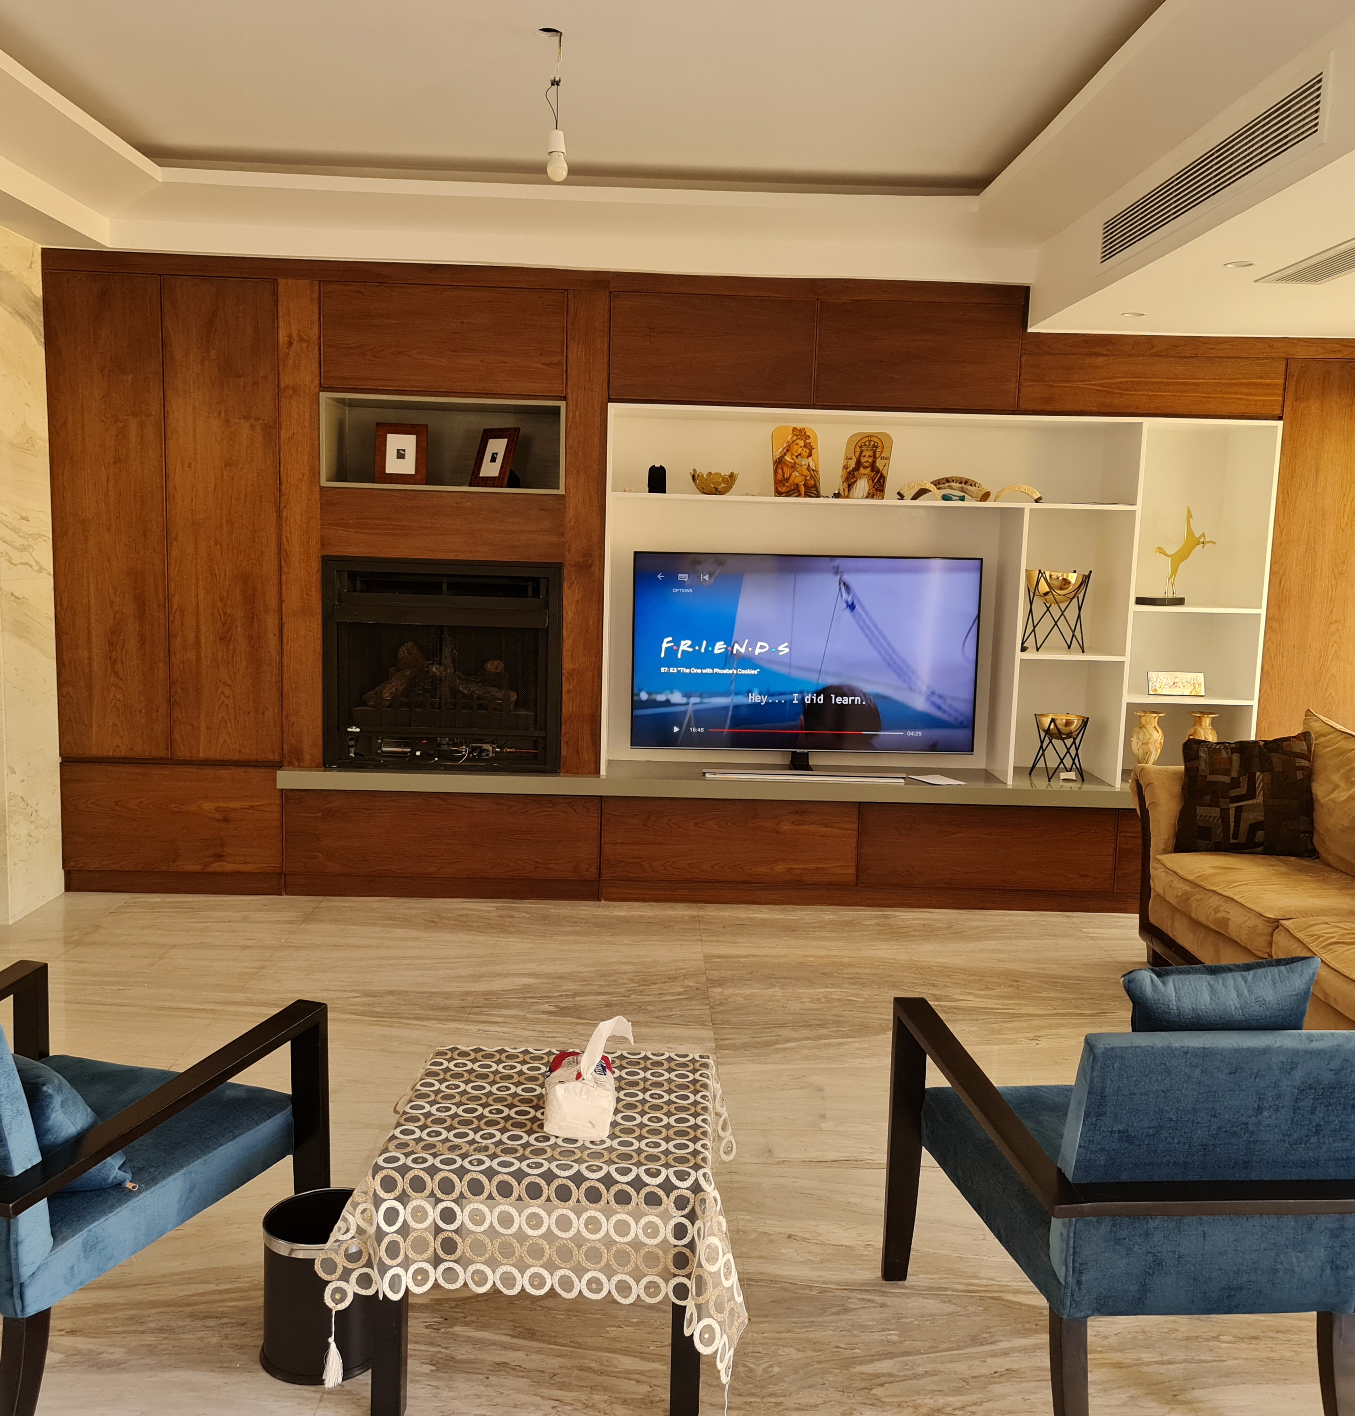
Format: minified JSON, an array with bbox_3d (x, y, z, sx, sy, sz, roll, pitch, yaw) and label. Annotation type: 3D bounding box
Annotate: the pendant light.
[{"bbox_3d":[-0.338,-1.655,3.748,0.075,0.385,0.070,1,7,-1],"label":"pendant light"}]

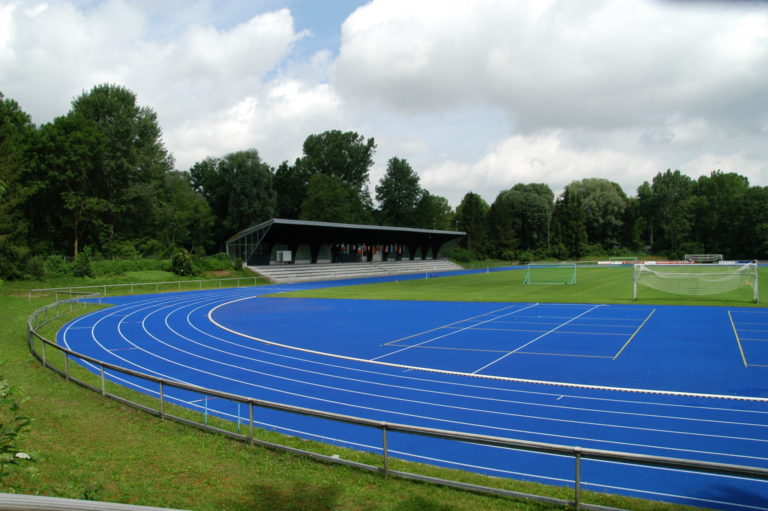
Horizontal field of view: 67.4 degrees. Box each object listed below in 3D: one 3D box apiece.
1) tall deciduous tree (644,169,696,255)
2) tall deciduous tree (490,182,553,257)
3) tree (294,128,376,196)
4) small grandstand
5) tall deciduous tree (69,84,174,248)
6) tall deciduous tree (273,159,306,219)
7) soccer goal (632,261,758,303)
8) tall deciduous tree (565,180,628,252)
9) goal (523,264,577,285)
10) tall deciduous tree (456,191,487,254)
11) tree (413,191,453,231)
[{"bbox_3d":[83.120,-11.900,167.000,15.700,26.700,14.100,0,0,0],"label":"tall deciduous tree"},{"bbox_3d":[38.080,-9.450,160.000,18.100,21.700,16.300,0,0,0],"label":"tall deciduous tree"},{"bbox_3d":[-9.900,-11.400,115.000,16.000,27.200,15.000,0,0,0],"label":"tree"},{"bbox_3d":[-1.500,-0.750,101.500,7.800,8.100,63.500,0,0,30],"label":"small grandstand"},{"bbox_3d":[-36.500,-11.400,80.000,14.700,24.800,14.000,0,0,0],"label":"tall deciduous tree"},{"bbox_3d":[-19.170,-8.370,112.000,9.000,20.200,9.000,0,0,0],"label":"tall deciduous tree"},{"bbox_3d":[21.100,1.870,39.400,7.500,2.500,1.600,0,0,30],"label":"soccer goal"},{"bbox_3d":[61.950,-10.640,169.000,19.100,23.900,17.200,0,0,0],"label":"tall deciduous tree"},{"bbox_3d":[17.550,1.960,60.800,5.150,2.050,1.600,0,0,32],"label":"goal"},{"bbox_3d":[21.590,-6.910,142.000,8.900,17.300,8.400,0,0,0],"label":"tall deciduous tree"},{"bbox_3d":[12.200,-6.900,145.000,10.000,19.000,10.000,0,0,0],"label":"tree"}]

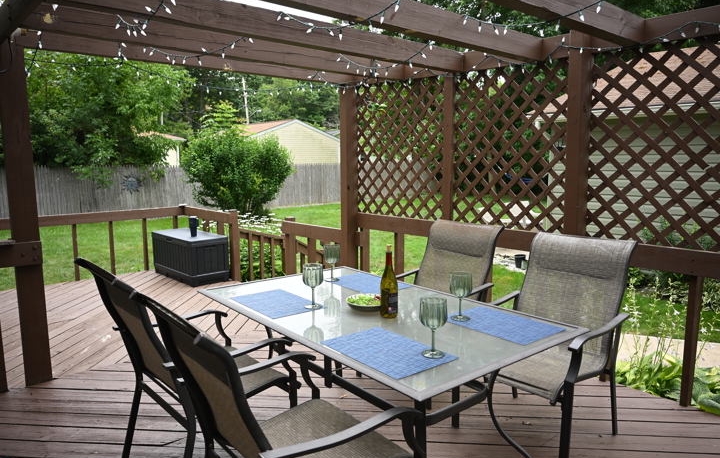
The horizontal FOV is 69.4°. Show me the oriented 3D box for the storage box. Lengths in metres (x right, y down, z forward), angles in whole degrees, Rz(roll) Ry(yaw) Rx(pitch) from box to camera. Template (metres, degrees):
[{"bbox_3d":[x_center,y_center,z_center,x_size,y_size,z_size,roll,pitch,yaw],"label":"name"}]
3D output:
[{"bbox_3d":[-2.064,0.328,6.313,0.455,0.525,1.065,-7,10,-43],"label":"storage box"}]

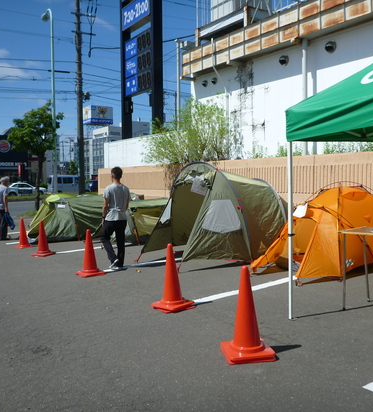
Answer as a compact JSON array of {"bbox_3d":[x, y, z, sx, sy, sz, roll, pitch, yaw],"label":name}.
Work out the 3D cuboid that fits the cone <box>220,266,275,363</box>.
[{"bbox_3d":[0.490,0.850,3.607,0.380,0.720,0.380,-1,2,-6],"label":"cone"}]

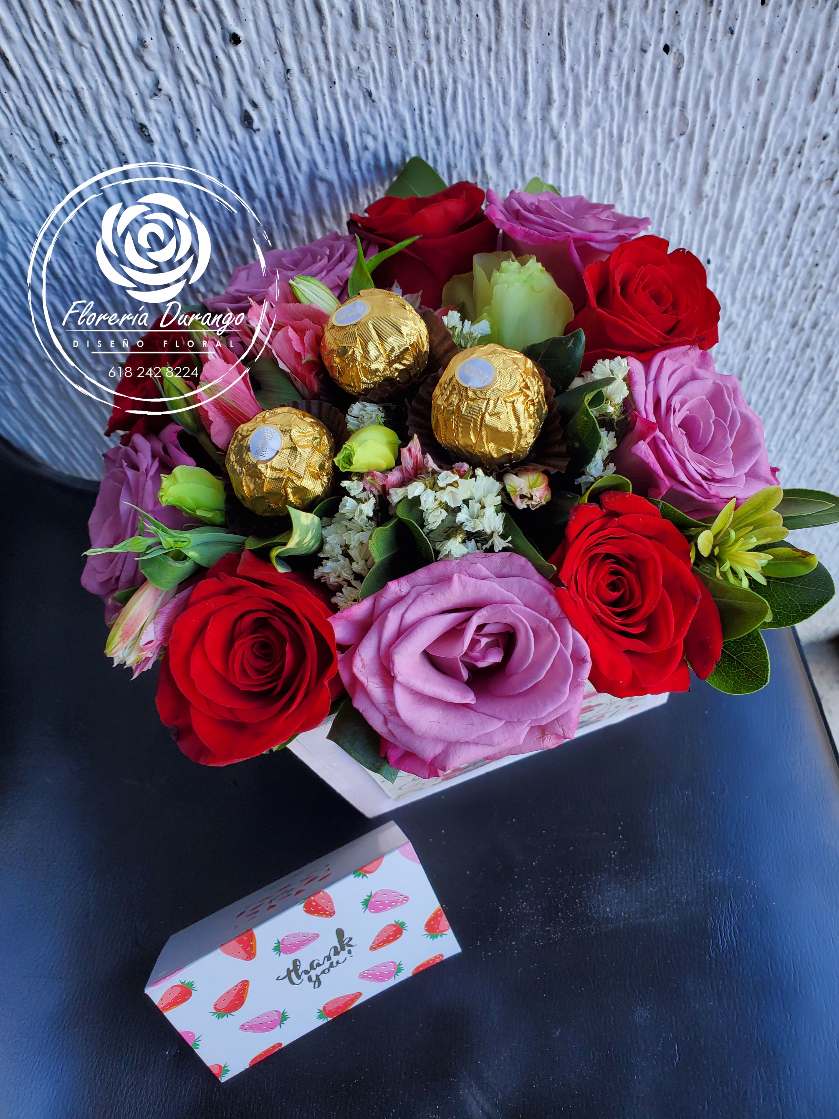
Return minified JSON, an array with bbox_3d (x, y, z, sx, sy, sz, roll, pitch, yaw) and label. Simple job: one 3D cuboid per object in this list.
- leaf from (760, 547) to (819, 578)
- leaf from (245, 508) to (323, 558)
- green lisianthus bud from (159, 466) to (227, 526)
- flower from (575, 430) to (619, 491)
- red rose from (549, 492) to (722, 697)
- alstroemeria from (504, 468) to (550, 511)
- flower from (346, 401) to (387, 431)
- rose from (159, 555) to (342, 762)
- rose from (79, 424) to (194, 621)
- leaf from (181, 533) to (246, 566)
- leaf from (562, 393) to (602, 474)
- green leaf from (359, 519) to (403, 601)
[{"bbox_3d":[0.115,0.001,0.270,0.024,0.008,0.012,0,60,10],"label":"leaf"},{"bbox_3d":[-0.040,-0.007,0.247,0.024,0.016,0.018,-20,59,-2],"label":"leaf"},{"bbox_3d":[-0.069,-0.019,0.256,0.024,0.018,0.017,12,36,-19],"label":"green lisianthus bud"},{"bbox_3d":[0.053,-0.029,0.252,0.013,0.013,0.014,-9,59,4],"label":"flower"},{"bbox_3d":[0.069,0.011,0.270,0.057,0.048,0.062,0,78,18],"label":"red rose"},{"bbox_3d":[0.031,-0.021,0.246,0.014,0.017,0.013,0,102,0],"label":"alstroemeria"},{"bbox_3d":[-0.017,-0.045,0.266,0.013,0.011,0.012,-9,59,4],"label":"flower"},{"bbox_3d":[-0.049,0.028,0.243,0.053,0.043,0.056,-1,76,1],"label":"rose"},{"bbox_3d":[-0.088,-0.013,0.272,0.050,0.038,0.057,0,93,46],"label":"rose"},{"bbox_3d":[-0.059,-0.003,0.239,0.019,0.006,0.009,-4,61,8],"label":"leaf"},{"bbox_3d":[0.048,-0.037,0.250,0.013,0.023,0.010,-18,42,-26],"label":"leaf"},{"bbox_3d":[-0.011,0.000,0.241,0.012,0.014,0.018,-3,59,5],"label":"green leaf"}]

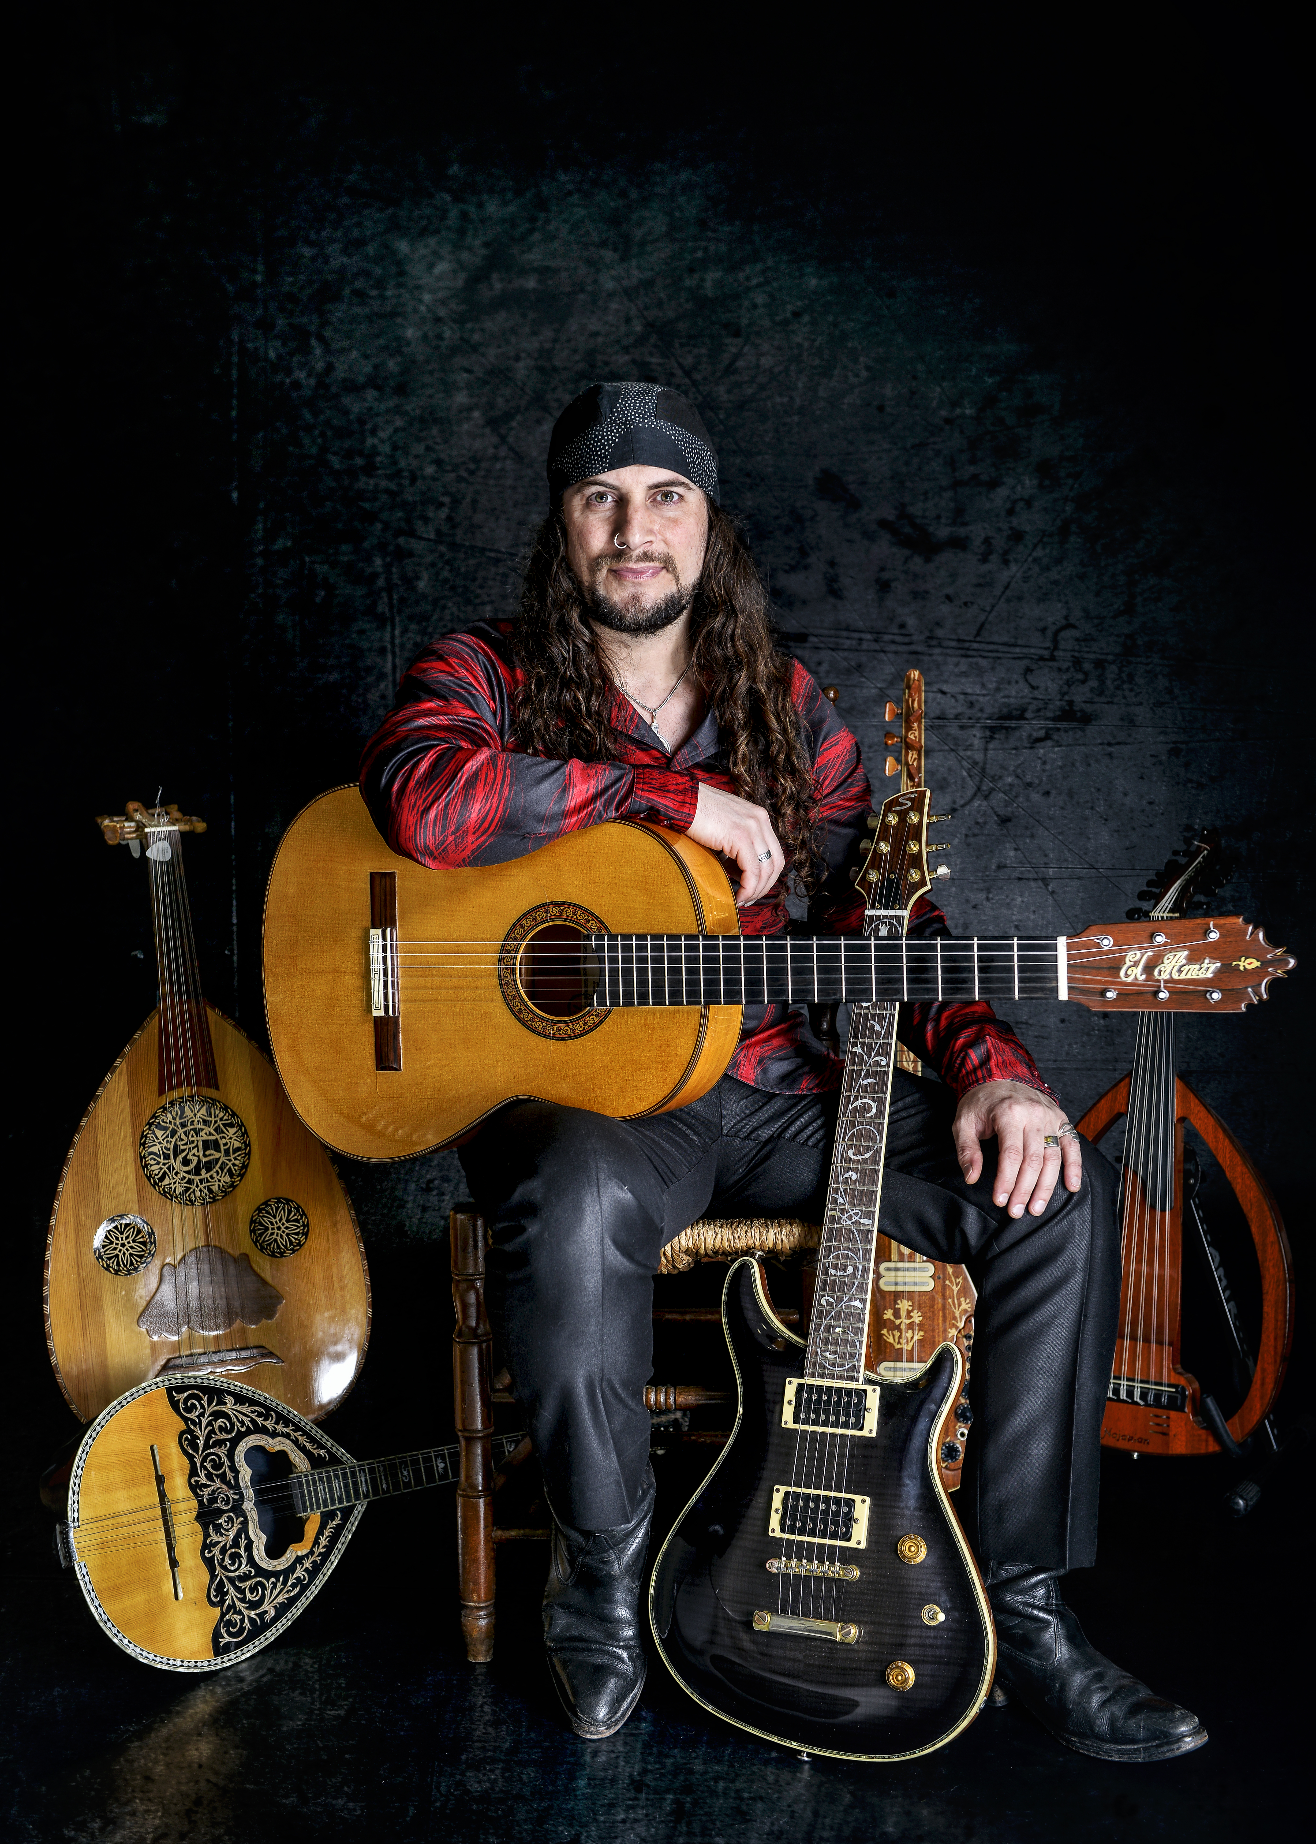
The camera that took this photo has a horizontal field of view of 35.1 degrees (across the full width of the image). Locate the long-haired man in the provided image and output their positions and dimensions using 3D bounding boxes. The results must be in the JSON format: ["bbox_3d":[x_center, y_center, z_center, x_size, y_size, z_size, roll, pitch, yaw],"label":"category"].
[{"bbox_3d":[0.100,0.095,2.122,0.775,1.280,0.620,0,4,0],"label":"long-haired man"}]

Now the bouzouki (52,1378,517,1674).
[{"bbox_3d":[-0.304,0.636,2.425,0.165,0.310,0.980,-22,-15,40],"label":"bouzouki"}]

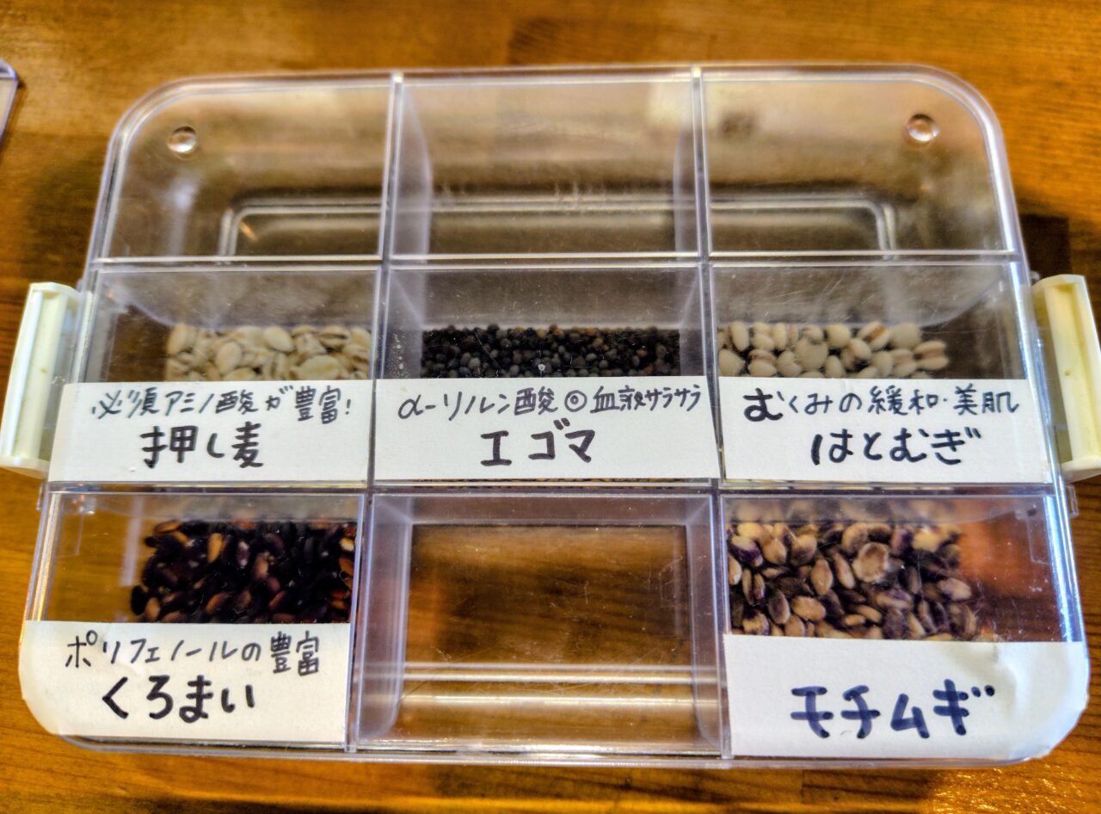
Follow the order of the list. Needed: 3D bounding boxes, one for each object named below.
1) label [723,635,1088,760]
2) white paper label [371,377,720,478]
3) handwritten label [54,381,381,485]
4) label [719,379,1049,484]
[{"bbox_3d":[0.057,0.046,0.117,0.058,0.003,0.018,0,75,2],"label":"label"},{"bbox_3d":[-0.001,0.004,0.129,0.061,0.002,0.018,0,75,2],"label":"white paper label"},{"bbox_3d":[-0.060,0.004,0.131,0.057,0.002,0.018,-1,75,2],"label":"handwritten label"},{"bbox_3d":[0.058,0.004,0.128,0.055,0.002,0.018,1,75,2],"label":"label"}]

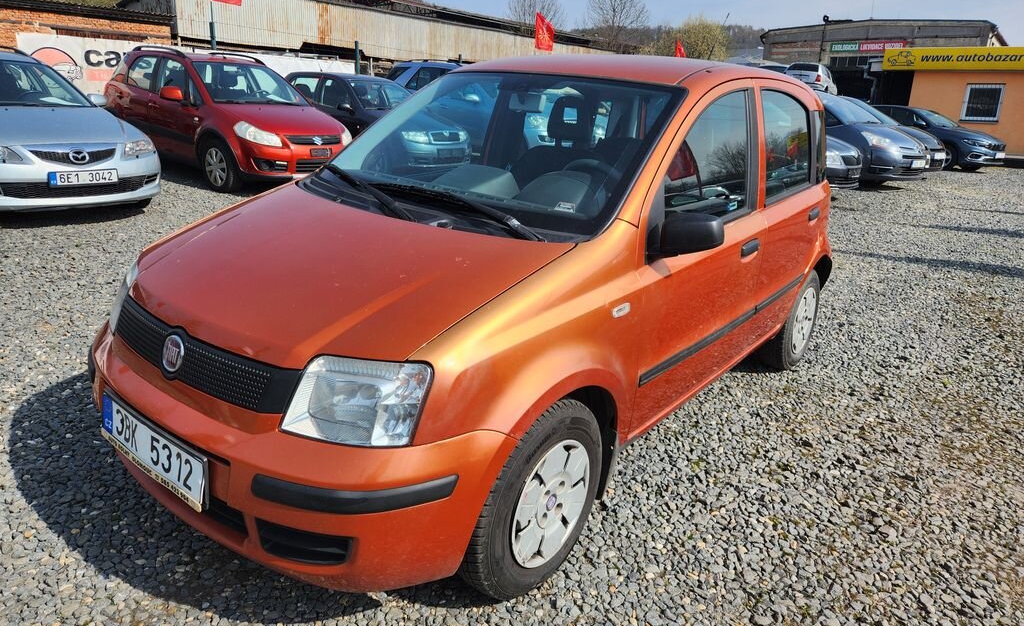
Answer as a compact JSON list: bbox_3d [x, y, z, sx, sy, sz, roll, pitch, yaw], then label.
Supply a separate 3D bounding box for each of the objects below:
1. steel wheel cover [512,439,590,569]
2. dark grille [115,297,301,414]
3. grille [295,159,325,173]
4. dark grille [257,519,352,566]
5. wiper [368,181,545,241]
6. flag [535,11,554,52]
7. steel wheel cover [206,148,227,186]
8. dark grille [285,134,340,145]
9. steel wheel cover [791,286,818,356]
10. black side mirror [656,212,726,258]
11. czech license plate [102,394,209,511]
[{"bbox_3d":[0.107,0.509,1.830,0.050,0.357,0.357,16,21,36],"label":"steel wheel cover"},{"bbox_3d":[-0.813,0.093,1.708,0.850,0.150,0.110,16,21,36],"label":"dark grille"},{"bbox_3d":[-2.276,-1.722,7.985,0.070,0.155,0.570,17,23,37],"label":"grille"},{"bbox_3d":[-0.488,0.539,1.600,0.250,0.090,0.060,8,18,17],"label":"dark grille"},{"bbox_3d":[-0.176,-0.338,2.160,0.680,0.095,0.110,14,21,33],"label":"wiper"},{"bbox_3d":[1.023,-8.730,21.100,0.580,1.150,0.150,2,16,3],"label":"flag"},{"bbox_3d":[-3.408,-1.679,7.862,0.427,0.427,0.050,16,22,33],"label":"steel wheel cover"},{"bbox_3d":[-2.288,-2.016,7.917,0.120,0.100,0.775,17,23,37],"label":"dark grille"},{"bbox_3d":[1.531,0.045,3.574,0.050,0.357,0.357,16,21,36],"label":"steel wheel cover"},{"bbox_3d":[0.513,-0.223,1.942,0.200,0.138,0.115,16,21,36],"label":"black side mirror"},{"bbox_3d":[-0.896,0.335,1.688,0.530,0.132,0.025,16,13,36],"label":"czech license plate"}]

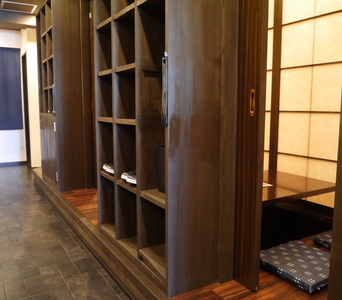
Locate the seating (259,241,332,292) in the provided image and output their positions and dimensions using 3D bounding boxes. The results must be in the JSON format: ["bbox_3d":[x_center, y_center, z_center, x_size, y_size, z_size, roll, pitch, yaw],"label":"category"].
[{"bbox_3d":[0.791,0.683,1.946,0.434,0.048,0.424,-4,8,-31],"label":"seating"}]

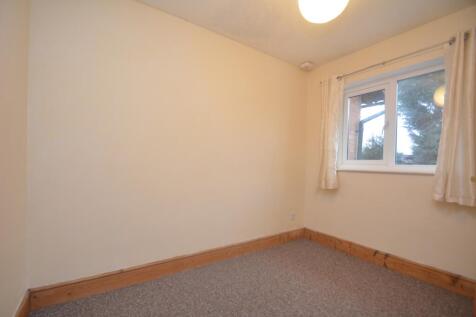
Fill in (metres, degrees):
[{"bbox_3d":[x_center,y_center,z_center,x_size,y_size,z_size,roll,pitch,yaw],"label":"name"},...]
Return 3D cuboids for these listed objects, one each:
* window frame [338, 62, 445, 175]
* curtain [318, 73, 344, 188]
[{"bbox_3d":[1.575,-0.356,2.085,0.131,1.003,0.948,1,0,-38],"label":"window frame"},{"bbox_3d":[1.134,-0.298,2.427,0.111,1.346,0.274,1,0,-38],"label":"curtain"}]

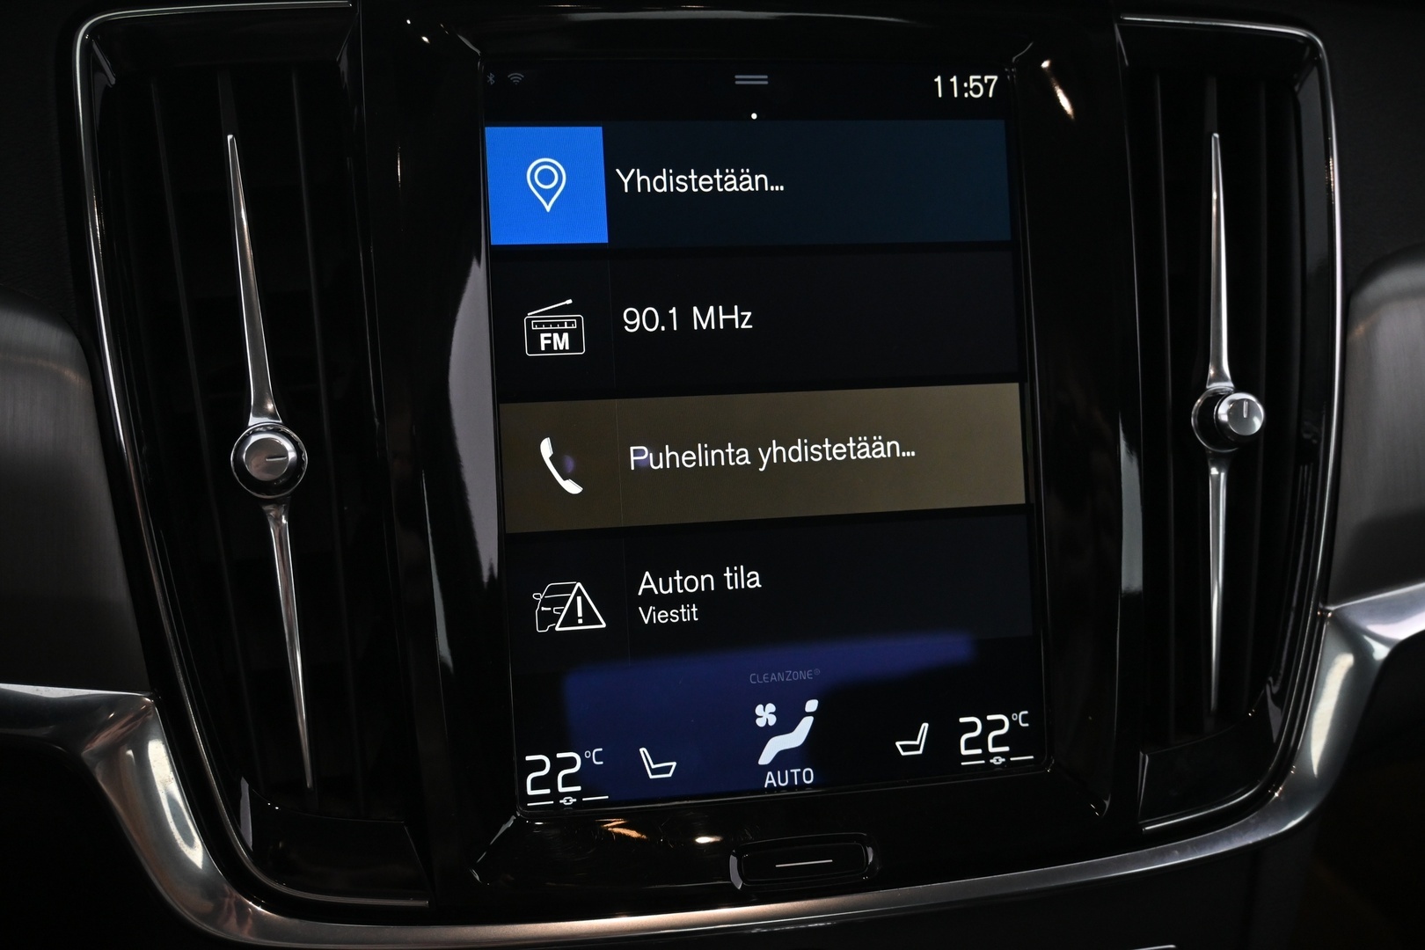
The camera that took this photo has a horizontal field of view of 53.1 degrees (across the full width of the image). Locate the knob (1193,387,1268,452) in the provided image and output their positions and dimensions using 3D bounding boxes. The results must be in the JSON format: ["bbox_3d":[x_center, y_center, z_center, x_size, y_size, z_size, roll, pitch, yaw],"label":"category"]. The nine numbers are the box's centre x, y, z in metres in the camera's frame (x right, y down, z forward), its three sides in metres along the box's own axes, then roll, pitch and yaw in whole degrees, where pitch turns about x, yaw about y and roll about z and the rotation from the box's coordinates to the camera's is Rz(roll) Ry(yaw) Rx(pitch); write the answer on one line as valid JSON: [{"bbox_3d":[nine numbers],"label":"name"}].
[{"bbox_3d":[0.132,-0.014,0.362,0.017,0.017,0.013,-3,0,-6],"label":"knob"}]

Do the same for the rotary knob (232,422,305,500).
[{"bbox_3d":[-0.100,-0.003,0.320,0.017,0.017,0.013,-3,0,-14],"label":"rotary knob"}]

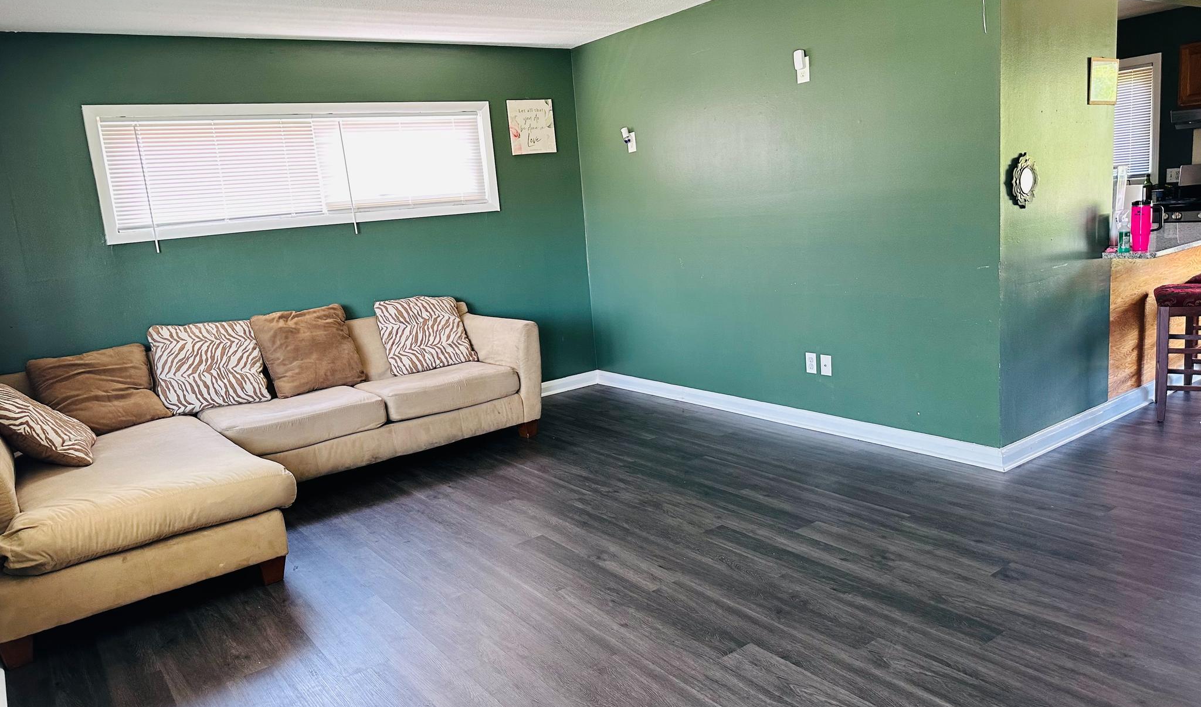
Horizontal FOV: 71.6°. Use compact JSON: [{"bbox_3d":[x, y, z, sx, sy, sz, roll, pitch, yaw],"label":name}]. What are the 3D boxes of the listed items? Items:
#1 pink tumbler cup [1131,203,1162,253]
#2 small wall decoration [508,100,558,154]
[{"bbox_3d":[2.724,-0.636,4.150,0.090,0.255,0.139,-15,14,-43],"label":"pink tumbler cup"},{"bbox_3d":[-0.477,-1.618,5.937,0.367,0.370,0.025,-12,13,-34],"label":"small wall decoration"}]

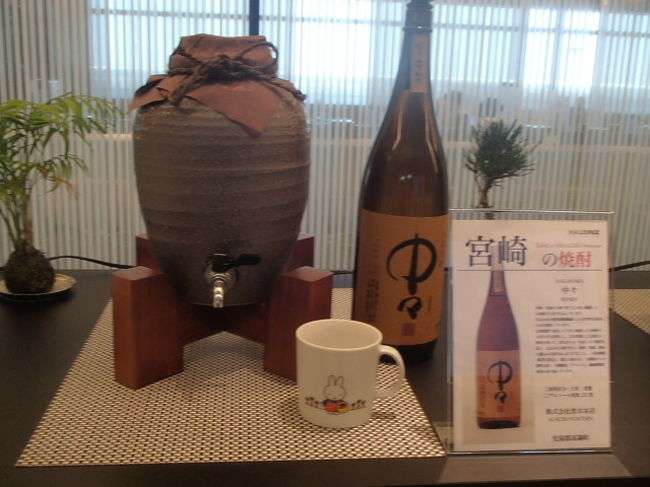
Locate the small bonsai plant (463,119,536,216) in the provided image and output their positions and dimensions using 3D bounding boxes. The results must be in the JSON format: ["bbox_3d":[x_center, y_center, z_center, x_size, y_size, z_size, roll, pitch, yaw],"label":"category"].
[{"bbox_3d":[0.273,-0.057,1.119,0.116,0.265,0.112,1,13,-7],"label":"small bonsai plant"}]

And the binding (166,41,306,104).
[{"bbox_3d":[-0.096,-0.185,0.770,0.150,0.068,0.130,1,13,-7],"label":"binding"}]

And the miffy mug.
[{"bbox_3d":[0.025,0.127,0.691,0.106,0.082,0.083,2,13,0],"label":"miffy mug"}]

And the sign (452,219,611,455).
[{"bbox_3d":[0.186,0.082,0.643,0.152,0.213,0.015,1,-2,-7],"label":"sign"}]

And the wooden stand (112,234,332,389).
[{"bbox_3d":[-0.117,0.069,0.839,0.227,0.117,0.227,1,13,-7],"label":"wooden stand"}]

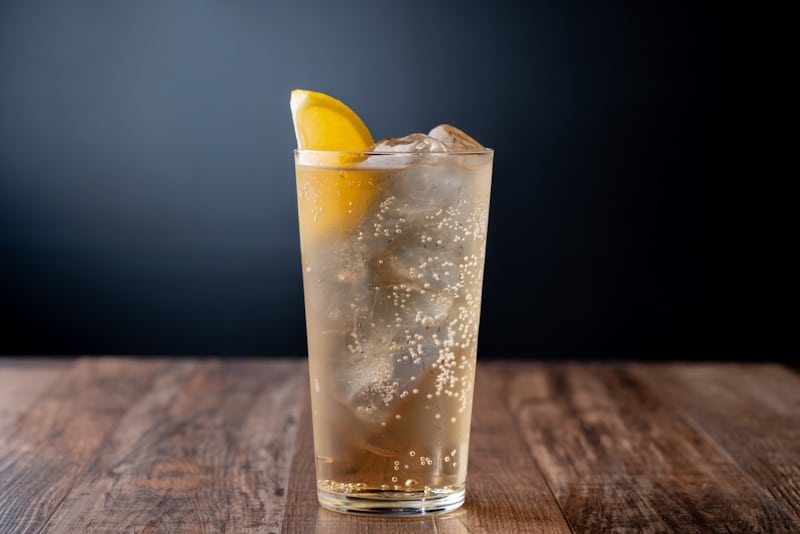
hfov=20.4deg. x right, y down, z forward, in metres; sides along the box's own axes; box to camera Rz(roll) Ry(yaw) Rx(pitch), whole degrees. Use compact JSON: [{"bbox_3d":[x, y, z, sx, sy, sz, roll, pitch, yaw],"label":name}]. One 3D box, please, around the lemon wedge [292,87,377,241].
[{"bbox_3d":[-0.026,-0.041,0.884,0.032,0.059,0.023,-8,4,0],"label":"lemon wedge"}]

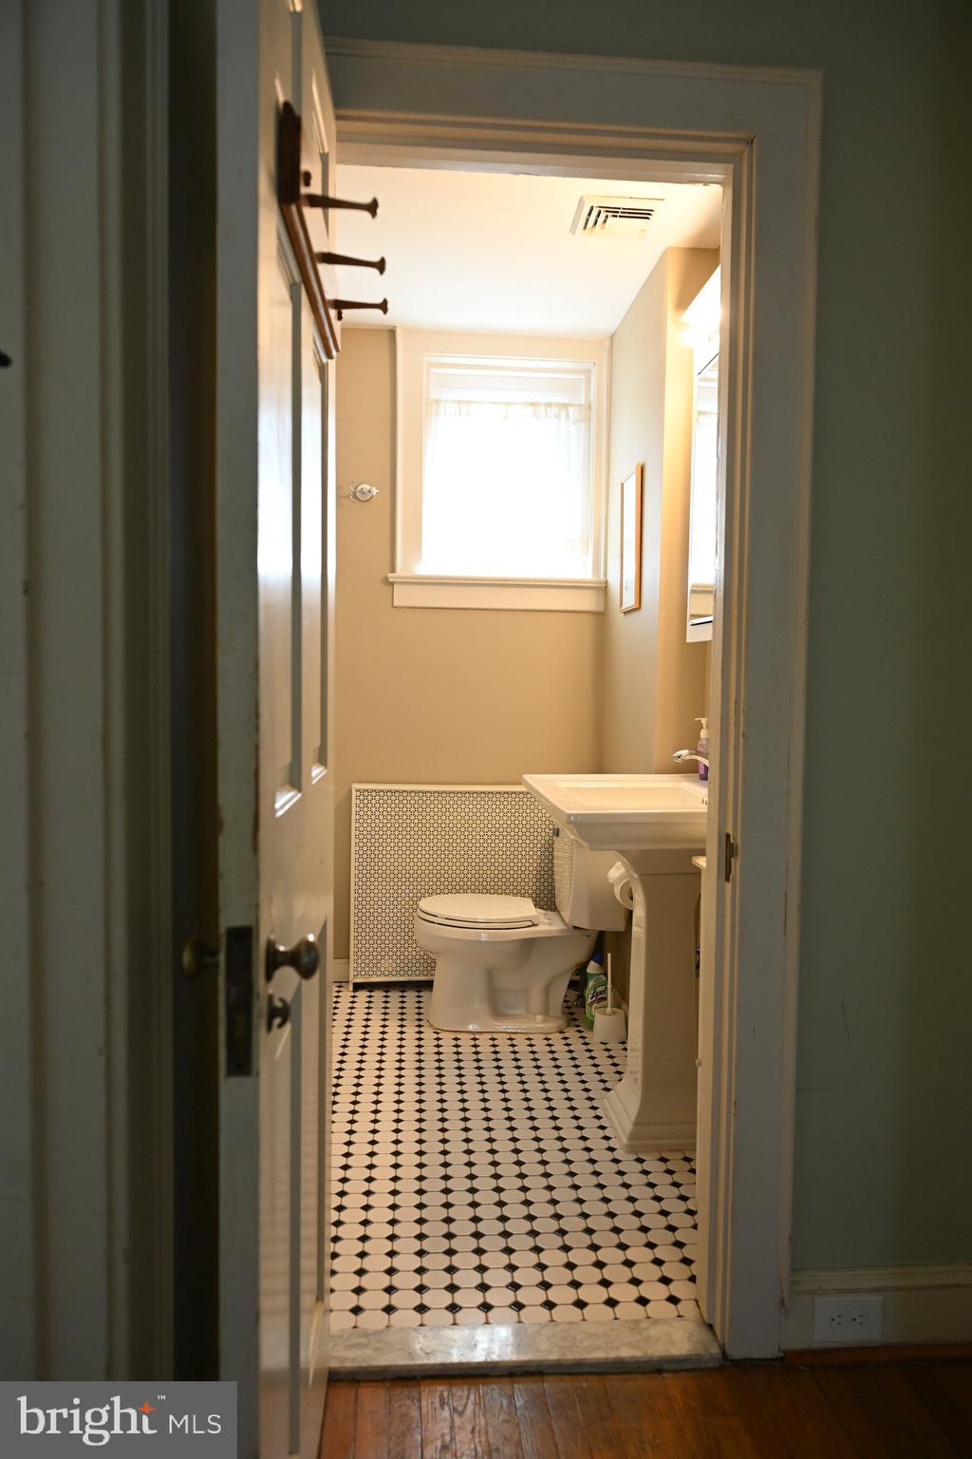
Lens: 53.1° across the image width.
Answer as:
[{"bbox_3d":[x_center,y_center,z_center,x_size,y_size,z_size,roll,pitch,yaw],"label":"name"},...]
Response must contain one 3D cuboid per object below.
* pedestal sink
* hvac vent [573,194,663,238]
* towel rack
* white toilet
[{"bbox_3d":[0.431,0.592,2.492,0.589,0.865,0.781,0,3,-4],"label":"pedestal sink"},{"bbox_3d":[0.369,-1.446,2.755,0.227,0.018,0.225,0,3,-4],"label":"hvac vent"},{"bbox_3d":[-0.166,-0.571,1.172,0.097,0.096,0.478,0,3,-4],"label":"towel rack"},{"bbox_3d":[0.117,0.627,3.262,0.705,0.714,0.466,0,3,-4],"label":"white toilet"}]

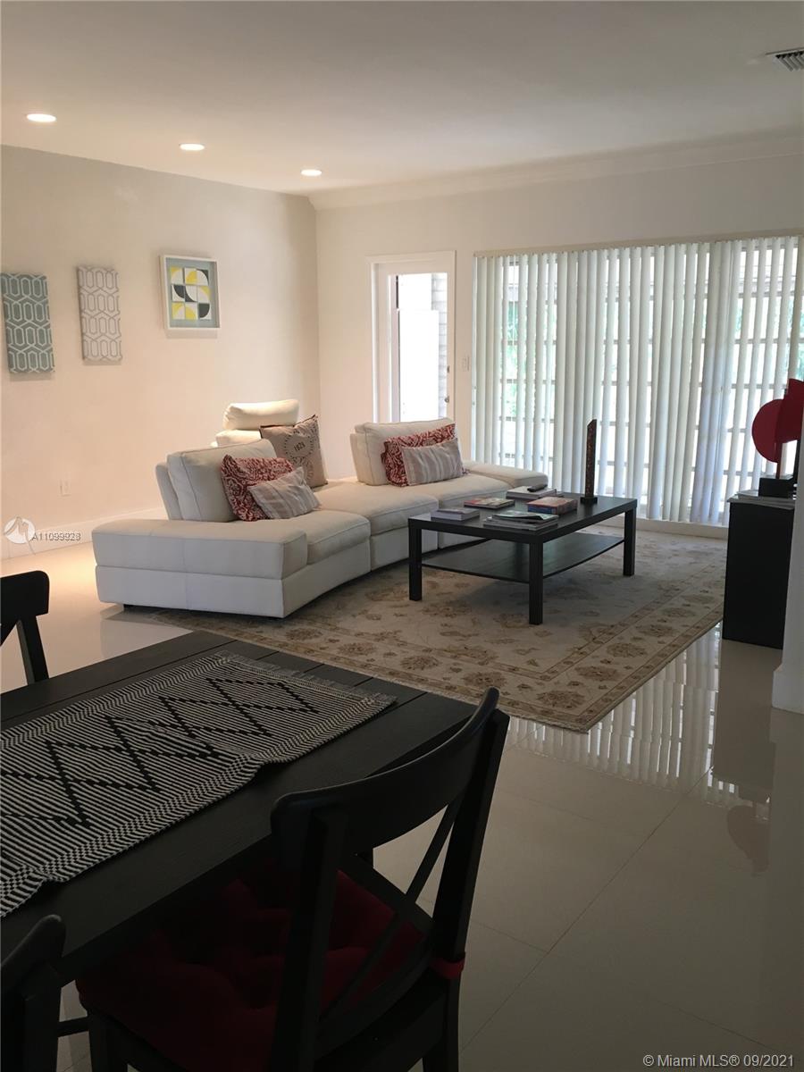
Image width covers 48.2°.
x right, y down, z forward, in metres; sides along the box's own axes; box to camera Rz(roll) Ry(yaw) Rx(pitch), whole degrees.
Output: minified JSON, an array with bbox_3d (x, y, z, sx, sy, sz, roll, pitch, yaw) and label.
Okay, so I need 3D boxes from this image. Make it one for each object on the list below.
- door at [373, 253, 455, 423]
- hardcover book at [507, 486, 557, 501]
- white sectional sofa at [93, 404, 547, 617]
[{"bbox_3d":[0.094,-1.299,7.569,0.872,2.050,0.090,9,15,36],"label":"door"},{"bbox_3d":[0.774,-0.248,5.338,0.215,0.041,0.235,9,15,36],"label":"hardcover book"},{"bbox_3d":[-0.320,-0.332,5.768,1.380,0.950,3.360,9,15,36],"label":"white sectional sofa"}]

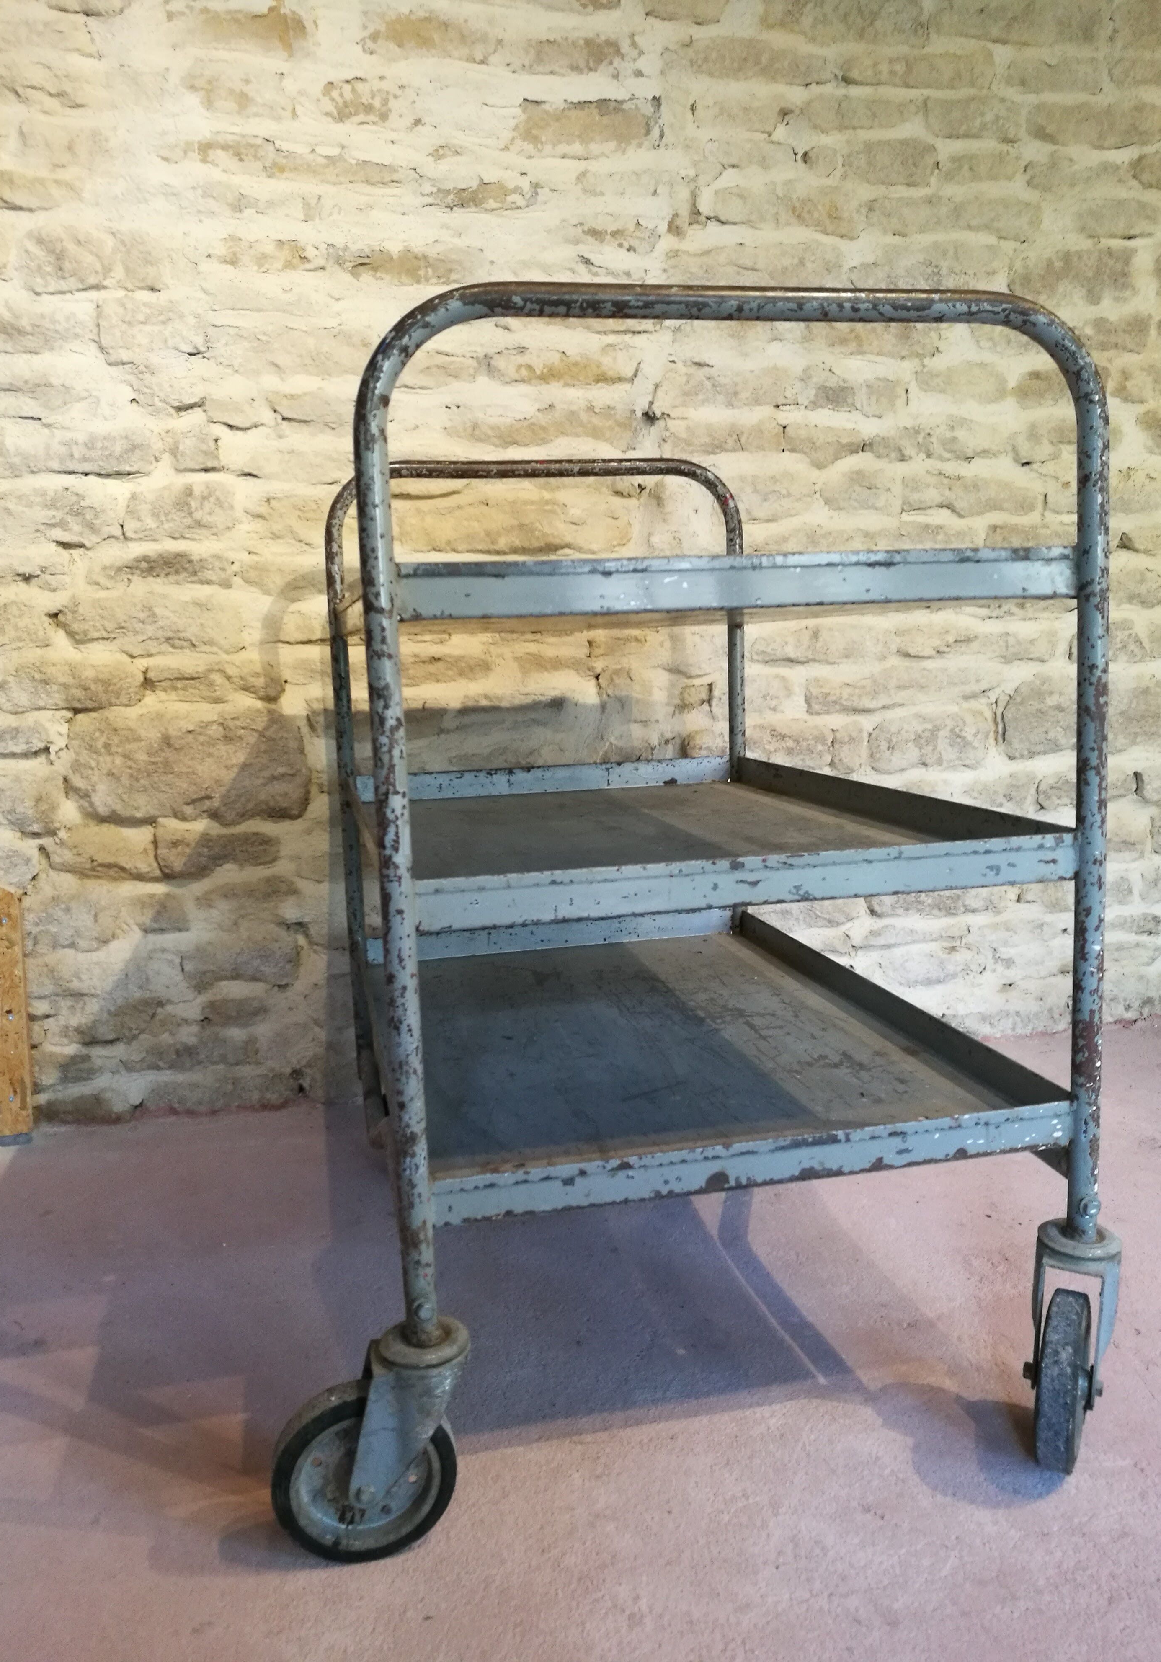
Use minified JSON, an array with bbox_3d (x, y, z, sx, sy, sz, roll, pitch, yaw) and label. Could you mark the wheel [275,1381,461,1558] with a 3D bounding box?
[{"bbox_3d":[-0.173,0.510,1.035,0.142,0.142,0.033,-4,8,-10],"label":"wheel"}]

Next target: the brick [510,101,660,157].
[{"bbox_3d":[-0.001,-1.087,2.036,0.222,0.081,0.090,-4,8,-10],"label":"brick"}]

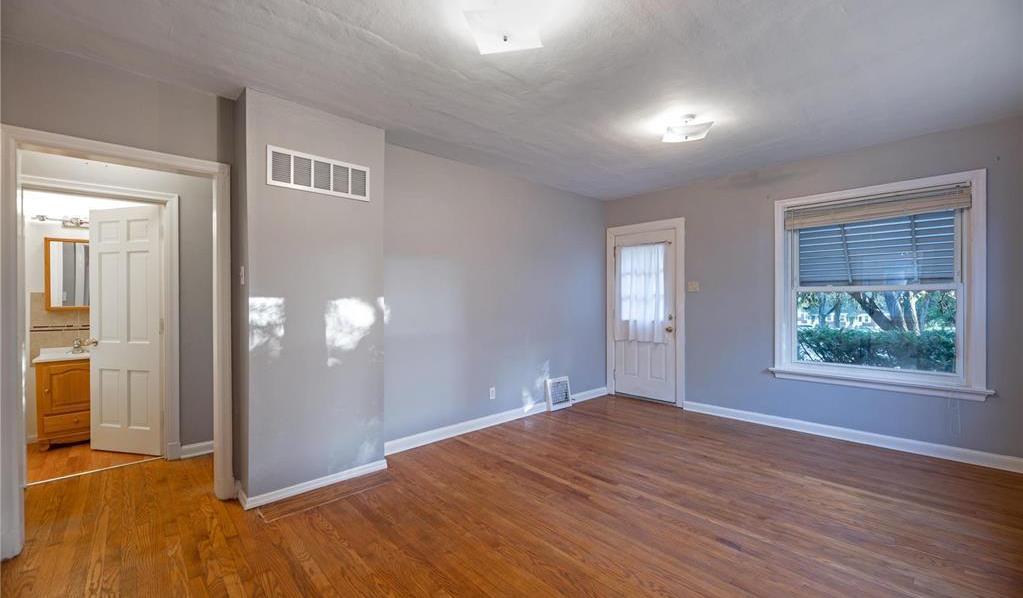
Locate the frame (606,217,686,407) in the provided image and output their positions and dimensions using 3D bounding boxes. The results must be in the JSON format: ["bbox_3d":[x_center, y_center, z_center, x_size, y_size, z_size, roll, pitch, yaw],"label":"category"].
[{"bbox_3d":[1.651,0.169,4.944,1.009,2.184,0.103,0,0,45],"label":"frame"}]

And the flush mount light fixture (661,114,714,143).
[{"bbox_3d":[1.190,-1.168,2.705,0.294,0.154,0.294,0,0,10],"label":"flush mount light fixture"}]

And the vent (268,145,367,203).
[{"bbox_3d":[-1.266,-0.823,2.659,0.633,0.244,0.026,0,0,-41],"label":"vent"}]

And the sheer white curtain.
[{"bbox_3d":[1.584,-0.068,4.924,0.685,1.215,0.062,0,0,45],"label":"sheer white curtain"}]

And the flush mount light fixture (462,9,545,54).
[{"bbox_3d":[-0.024,-1.167,1.673,0.294,0.154,0.294,0,0,10],"label":"flush mount light fixture"}]

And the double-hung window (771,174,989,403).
[{"bbox_3d":[3.097,-0.097,3.477,1.442,1.740,0.113,0,0,45],"label":"double-hung window"}]

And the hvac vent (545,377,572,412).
[{"bbox_3d":[0.551,1.090,4.597,0.348,0.345,0.069,0,0,-43],"label":"hvac vent"}]

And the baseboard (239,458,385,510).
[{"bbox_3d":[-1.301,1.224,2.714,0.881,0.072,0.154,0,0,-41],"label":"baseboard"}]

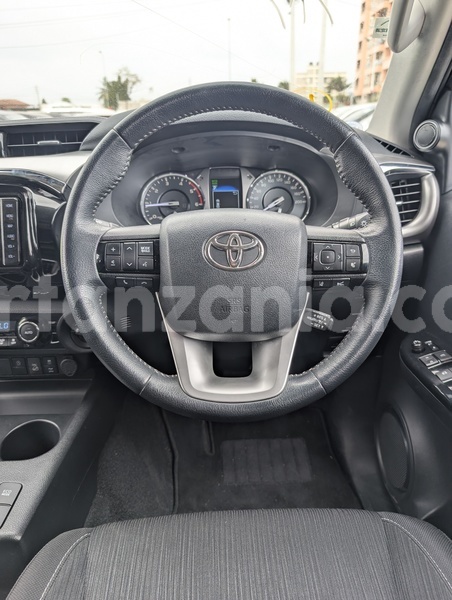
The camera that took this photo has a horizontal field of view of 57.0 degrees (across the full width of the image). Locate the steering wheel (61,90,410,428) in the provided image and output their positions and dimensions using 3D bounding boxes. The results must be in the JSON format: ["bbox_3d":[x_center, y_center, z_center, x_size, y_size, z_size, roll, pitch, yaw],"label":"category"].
[{"bbox_3d":[0.006,-0.052,0.490,0.380,0.380,0.085,0,3,0],"label":"steering wheel"}]

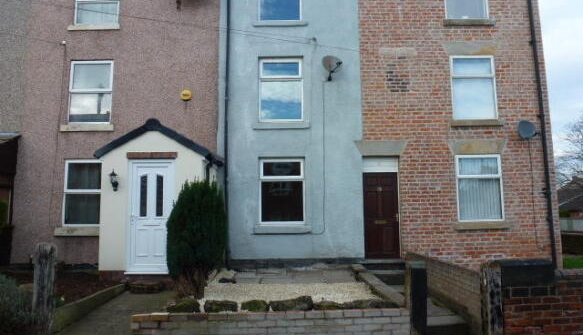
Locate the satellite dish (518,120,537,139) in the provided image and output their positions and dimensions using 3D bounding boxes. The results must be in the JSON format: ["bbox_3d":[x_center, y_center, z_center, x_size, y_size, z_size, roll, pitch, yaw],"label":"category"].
[{"bbox_3d":[5.338,-0.848,9.131,0.430,0.420,0.310,2,-7,-18],"label":"satellite dish"}]

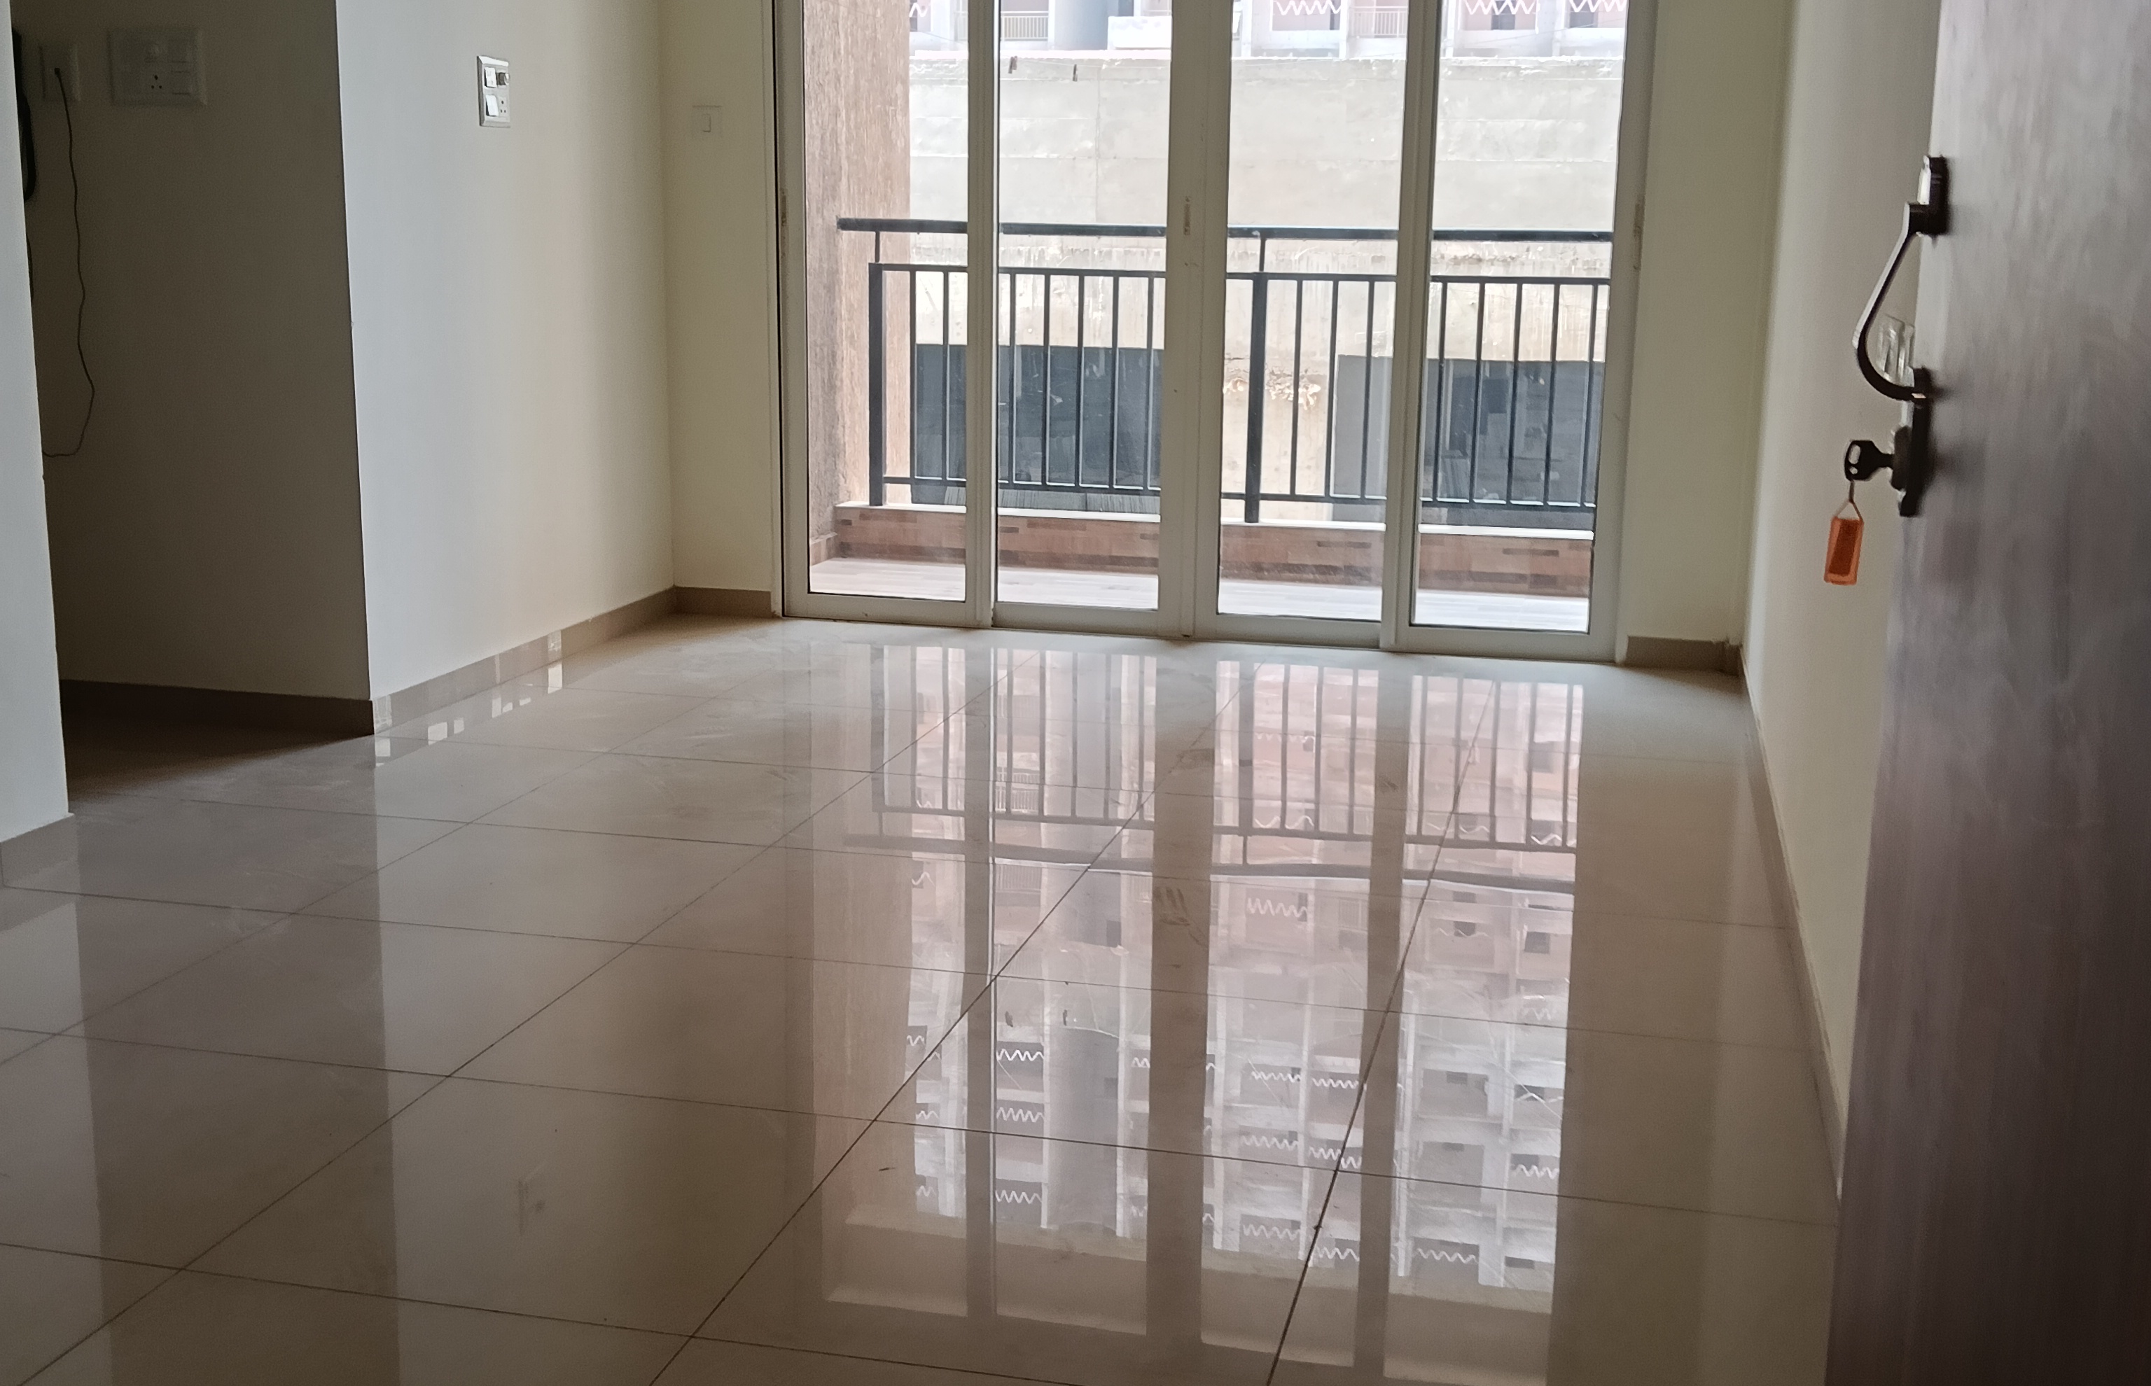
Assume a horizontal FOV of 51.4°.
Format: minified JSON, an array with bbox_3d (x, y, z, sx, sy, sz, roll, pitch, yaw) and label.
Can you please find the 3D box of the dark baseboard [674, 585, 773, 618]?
[{"bbox_3d":[-1.033,-0.267,6.547,0.302,0.078,0.012,4,12,13],"label":"dark baseboard"}]

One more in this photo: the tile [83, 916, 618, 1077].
[{"bbox_3d":[-1.065,0.446,3.385,0.600,0.010,0.594,4,12,13],"label":"tile"}]

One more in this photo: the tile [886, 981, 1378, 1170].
[{"bbox_3d":[0.100,0.518,3.109,0.600,0.010,0.594,4,12,13],"label":"tile"}]

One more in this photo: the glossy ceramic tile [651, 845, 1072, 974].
[{"bbox_3d":[-0.343,0.365,3.806,0.600,0.010,0.594,4,12,13],"label":"glossy ceramic tile"}]

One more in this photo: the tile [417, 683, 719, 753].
[{"bbox_3d":[-1.229,0.061,5.201,0.600,0.010,0.594,4,12,13],"label":"tile"}]

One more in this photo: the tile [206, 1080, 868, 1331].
[{"bbox_3d":[-0.625,0.601,2.683,0.600,0.010,0.600,3,12,13],"label":"tile"}]

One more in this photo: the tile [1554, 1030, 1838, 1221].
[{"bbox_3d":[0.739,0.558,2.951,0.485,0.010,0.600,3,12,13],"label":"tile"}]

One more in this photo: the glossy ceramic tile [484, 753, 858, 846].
[{"bbox_3d":[-0.786,0.213,4.503,0.600,0.010,0.594,4,12,13],"label":"glossy ceramic tile"}]

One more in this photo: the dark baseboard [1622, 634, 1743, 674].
[{"bbox_3d":[1.604,-0.096,5.915,0.285,0.080,0.015,3,12,13],"label":"dark baseboard"}]

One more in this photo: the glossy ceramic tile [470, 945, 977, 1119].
[{"bbox_3d":[-0.483,0.482,3.247,0.600,0.010,0.594,4,12,13],"label":"glossy ceramic tile"}]

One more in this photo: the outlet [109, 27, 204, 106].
[{"bbox_3d":[-1.990,-1.360,4.846,0.238,0.160,0.015,3,12,13],"label":"outlet"}]

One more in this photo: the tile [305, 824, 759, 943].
[{"bbox_3d":[-0.938,0.334,3.951,0.600,0.010,0.600,3,12,13],"label":"tile"}]

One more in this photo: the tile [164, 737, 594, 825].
[{"bbox_3d":[-1.387,0.180,4.669,0.600,0.010,0.600,3,12,13],"label":"tile"}]

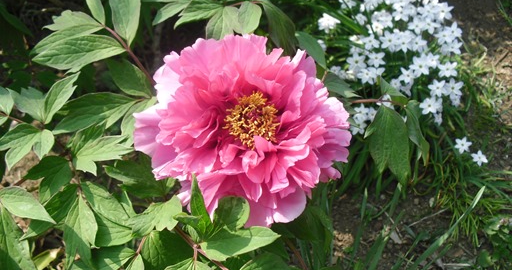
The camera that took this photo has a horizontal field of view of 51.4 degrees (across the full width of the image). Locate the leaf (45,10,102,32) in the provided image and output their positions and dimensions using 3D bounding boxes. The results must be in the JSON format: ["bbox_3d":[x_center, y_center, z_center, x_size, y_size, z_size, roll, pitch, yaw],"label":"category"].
[{"bbox_3d":[-0.196,-0.118,0.573,0.067,0.013,0.024,4,60,4],"label":"leaf"}]

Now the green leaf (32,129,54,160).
[{"bbox_3d":[-0.231,0.011,0.580,0.020,0.010,0.033,9,77,-10],"label":"green leaf"}]

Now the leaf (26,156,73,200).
[{"bbox_3d":[-0.226,0.044,0.583,0.052,0.014,0.053,-41,62,-14],"label":"leaf"}]

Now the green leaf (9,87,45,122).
[{"bbox_3d":[-0.247,-0.037,0.583,0.067,0.012,0.031,39,63,20],"label":"green leaf"}]

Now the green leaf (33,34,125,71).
[{"bbox_3d":[-0.185,-0.086,0.557,0.097,0.016,0.037,-4,60,-3],"label":"green leaf"}]

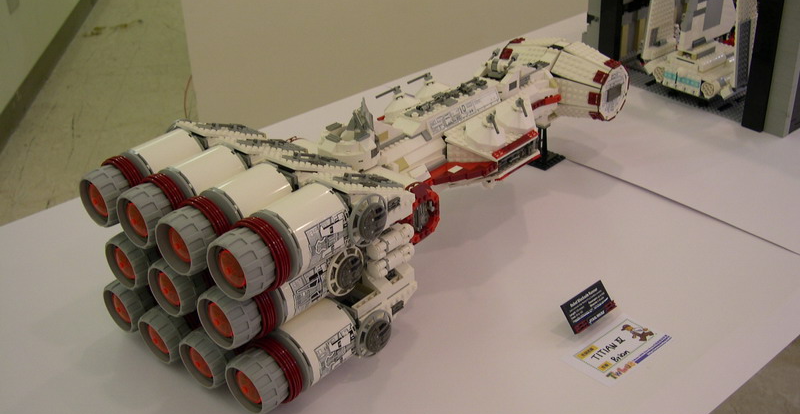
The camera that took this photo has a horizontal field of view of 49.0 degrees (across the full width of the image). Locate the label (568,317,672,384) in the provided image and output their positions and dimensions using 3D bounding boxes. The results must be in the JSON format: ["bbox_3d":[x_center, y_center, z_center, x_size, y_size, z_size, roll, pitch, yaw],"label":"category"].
[{"bbox_3d":[0.207,0.133,0.833,0.099,0.002,0.056,-25,36,-34],"label":"label"}]

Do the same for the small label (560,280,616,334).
[{"bbox_3d":[0.186,0.100,0.873,0.064,0.032,0.005,-25,-4,-34],"label":"small label"}]

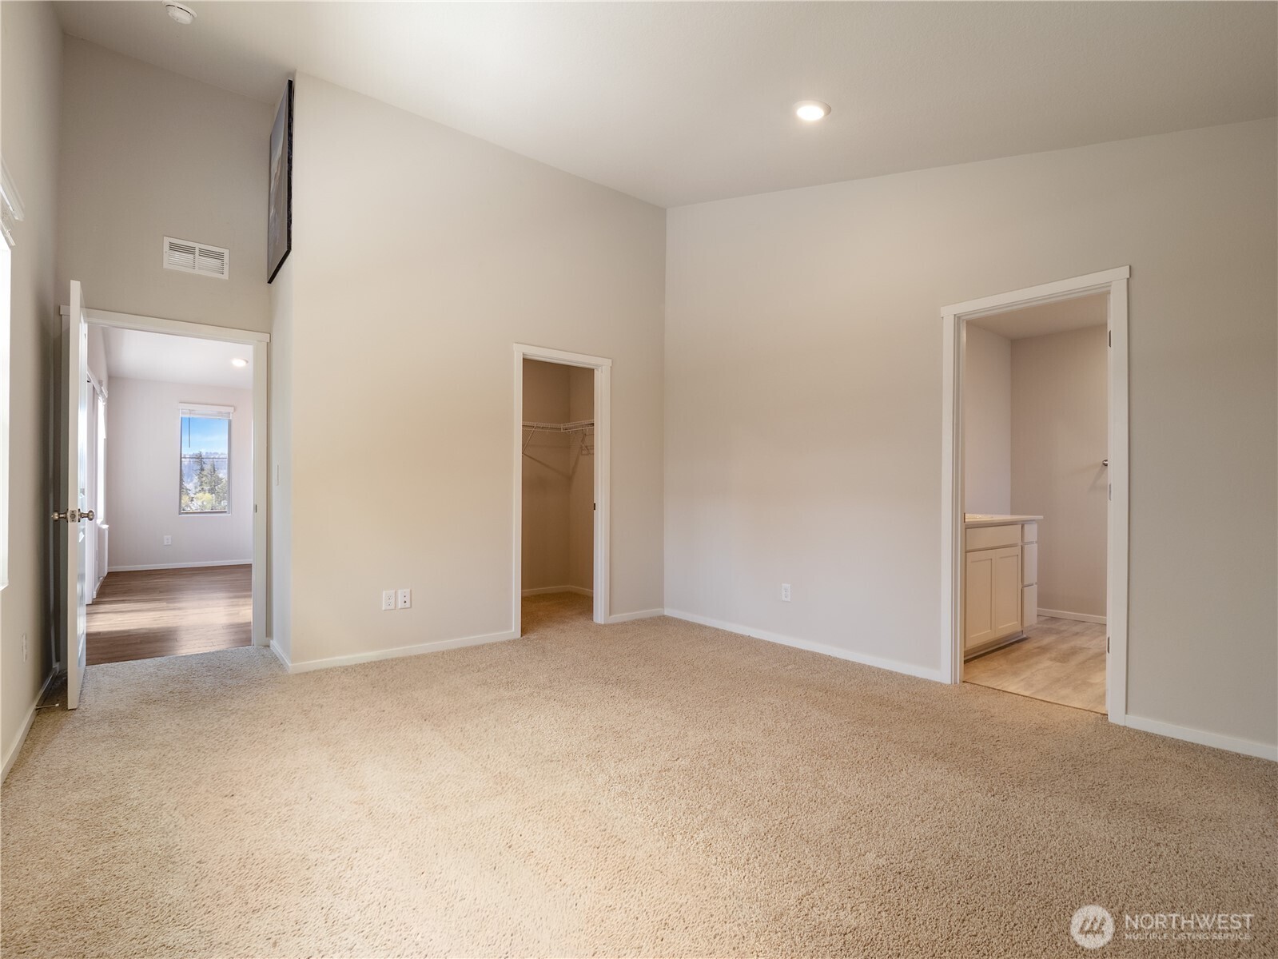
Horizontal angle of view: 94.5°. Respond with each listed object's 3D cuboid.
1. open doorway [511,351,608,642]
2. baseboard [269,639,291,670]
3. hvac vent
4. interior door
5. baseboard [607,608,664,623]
[{"bbox_3d":[-0.602,0.088,4.528,0.840,2.120,0.130,1,-1,-38],"label":"open doorway"},{"bbox_3d":[-2.228,1.096,3.668,0.016,0.058,0.710,1,-1,-39],"label":"baseboard"},{"bbox_3d":[-2.822,-1.411,3.775,0.345,0.197,0.018,1,-1,-37],"label":"hvac vent"},{"bbox_3d":[-2.960,0.075,3.122,0.045,2.030,0.860,1,-1,-41],"label":"interior door"},{"bbox_3d":[-0.006,1.134,4.908,0.575,0.060,0.016,1,-1,-38],"label":"baseboard"}]

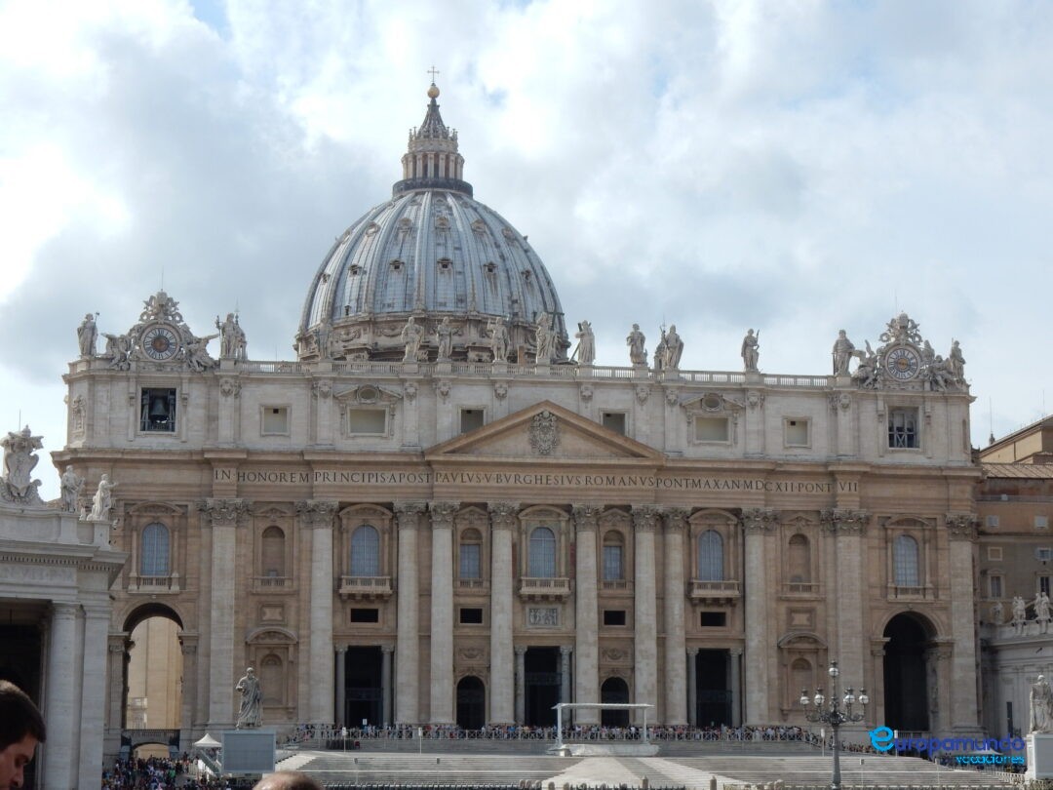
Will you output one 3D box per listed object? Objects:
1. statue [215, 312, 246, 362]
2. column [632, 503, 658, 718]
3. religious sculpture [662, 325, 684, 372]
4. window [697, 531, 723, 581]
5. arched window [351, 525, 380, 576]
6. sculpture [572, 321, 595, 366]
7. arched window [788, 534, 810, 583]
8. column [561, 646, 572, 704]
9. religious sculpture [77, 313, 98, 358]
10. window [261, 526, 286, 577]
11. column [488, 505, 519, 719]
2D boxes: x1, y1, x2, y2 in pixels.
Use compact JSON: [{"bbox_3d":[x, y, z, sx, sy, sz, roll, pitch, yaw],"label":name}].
[{"bbox_3d":[-36.799,-7.190,268.809,3.463,5.996,2.200,1,-10,-8],"label":"statue"},{"bbox_3d":[14.710,27.310,265.920,3.430,27.290,3.000,1,-10,-9],"label":"column"},{"bbox_3d":[18.650,-5.990,273.670,2.910,6.040,1.800,1,-10,-9],"label":"religious sculpture"},{"bbox_3d":[23.040,20.230,270.790,3.510,6.370,0.600,1,-10,-9],"label":"window"},{"bbox_3d":[-19.933,19.328,268.012,3.569,6.366,0.700,1,-10,-8],"label":"arched window"},{"bbox_3d":[7.220,-6.600,273.240,2.840,5.780,1.900,1,-10,-8],"label":"sculpture"},{"bbox_3d":[34.390,20.730,272.570,2.790,6.160,0.700,1,-10,-9],"label":"arched window"},{"bbox_3d":[4.860,35.980,265.680,1.460,10.110,1.400,1,-10,-9],"label":"column"},{"bbox_3d":[-54.010,-7.380,265.580,2.530,5.620,1.800,1,-10,-8],"label":"religious sculpture"},{"bbox_3d":[-31.209,19.303,266.411,2.868,6.387,0.800,1,-10,-8],"label":"window"},{"bbox_3d":[-2.851,26.891,266.523,3.600,27.302,3.500,1,-10,-8],"label":"column"}]

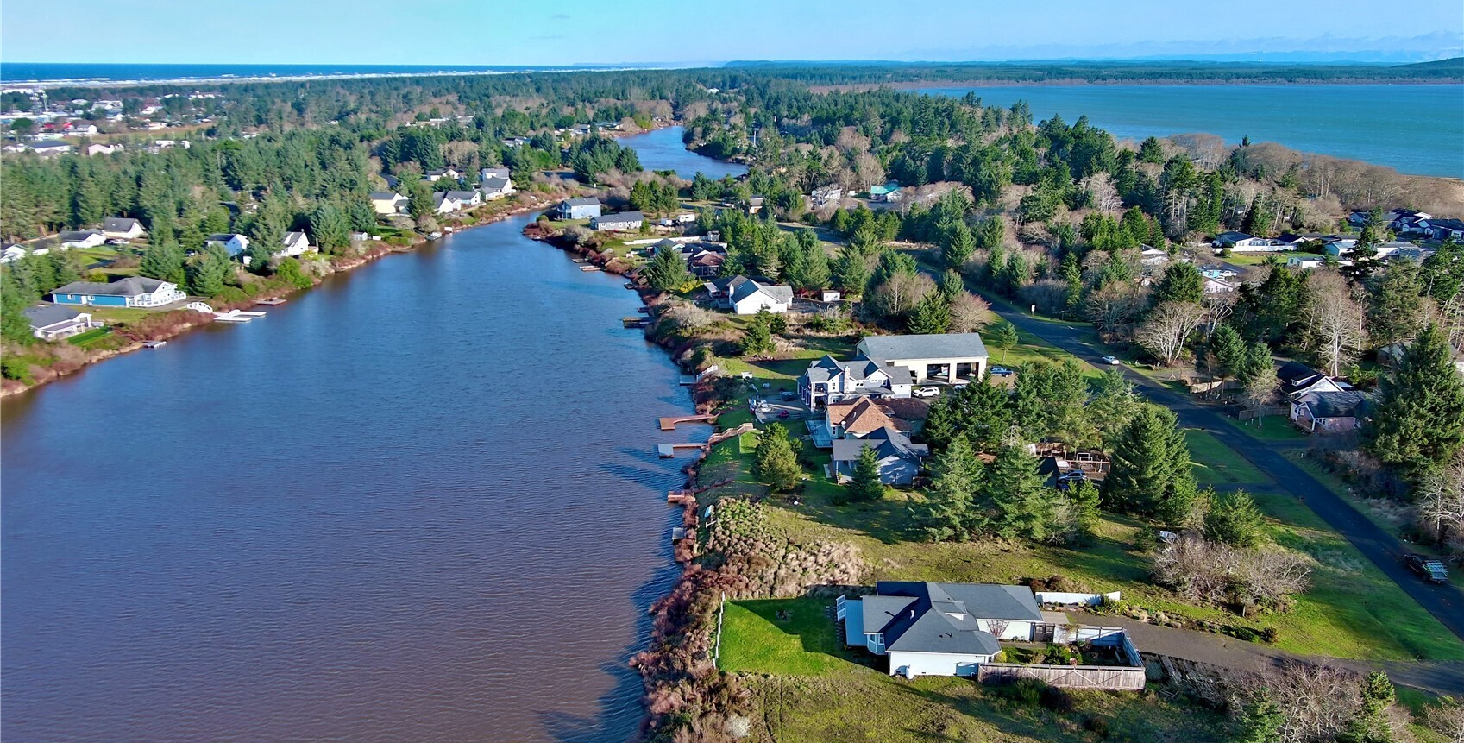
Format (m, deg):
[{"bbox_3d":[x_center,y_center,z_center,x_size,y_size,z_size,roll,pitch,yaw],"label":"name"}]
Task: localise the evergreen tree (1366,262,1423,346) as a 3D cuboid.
[{"bbox_3d":[143.580,-14.000,252.440,12.350,19.750,12.350,0,15,0],"label":"evergreen tree"}]

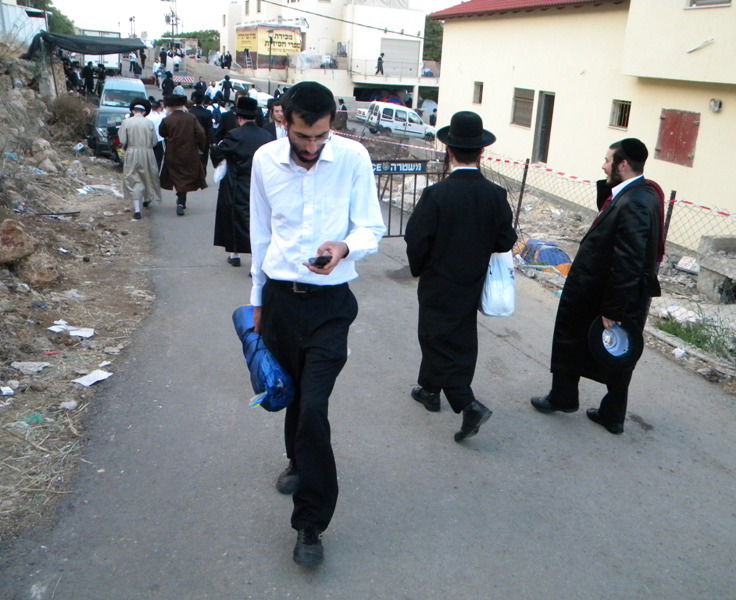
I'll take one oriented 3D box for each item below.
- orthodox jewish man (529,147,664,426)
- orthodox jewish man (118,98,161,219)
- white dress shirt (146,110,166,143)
[{"bbox_3d":[1.334,-0.071,3.761,0.660,1.730,0.560,13,23,27],"label":"orthodox jewish man"},{"bbox_3d":[-3.540,-2.220,10.018,0.620,1.780,0.550,-3,19,-15],"label":"orthodox jewish man"},{"bbox_3d":[-3.546,-2.922,10.900,0.460,0.650,0.280,-3,21,-14],"label":"white dress shirt"}]

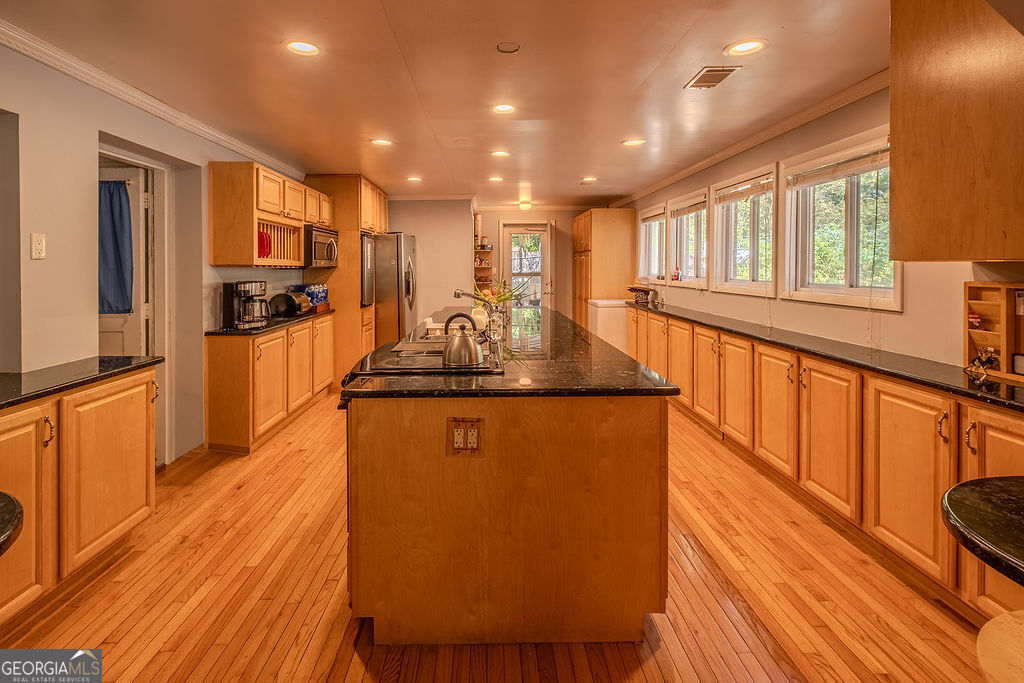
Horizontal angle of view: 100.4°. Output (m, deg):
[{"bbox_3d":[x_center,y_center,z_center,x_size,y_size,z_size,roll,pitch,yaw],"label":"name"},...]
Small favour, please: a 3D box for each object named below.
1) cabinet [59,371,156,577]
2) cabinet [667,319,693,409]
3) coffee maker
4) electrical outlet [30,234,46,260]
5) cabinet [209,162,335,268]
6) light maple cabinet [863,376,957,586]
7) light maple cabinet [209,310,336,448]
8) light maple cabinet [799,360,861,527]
[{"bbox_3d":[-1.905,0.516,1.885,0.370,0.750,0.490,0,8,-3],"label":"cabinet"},{"bbox_3d":[1.672,0.189,3.800,0.360,0.765,0.460,0,8,-3],"label":"cabinet"},{"bbox_3d":[-2.064,-0.280,3.323,0.280,0.365,0.200,0,5,5],"label":"coffee maker"},{"bbox_3d":[-2.096,-0.420,1.889,0.012,0.116,0.072,0,5,-3],"label":"electrical outlet"},{"bbox_3d":[-2.086,-1.069,3.895,0.325,0.753,1.570,0,8,-3],"label":"cabinet"},{"bbox_3d":[1.788,0.530,1.759,0.360,0.690,0.393,0,5,-3],"label":"light maple cabinet"},{"bbox_3d":[-2.101,0.235,3.940,0.340,0.885,1.680,0,8,-3],"label":"light maple cabinet"},{"bbox_3d":[1.788,0.473,2.175,0.360,0.765,0.400,0,8,-3],"label":"light maple cabinet"}]

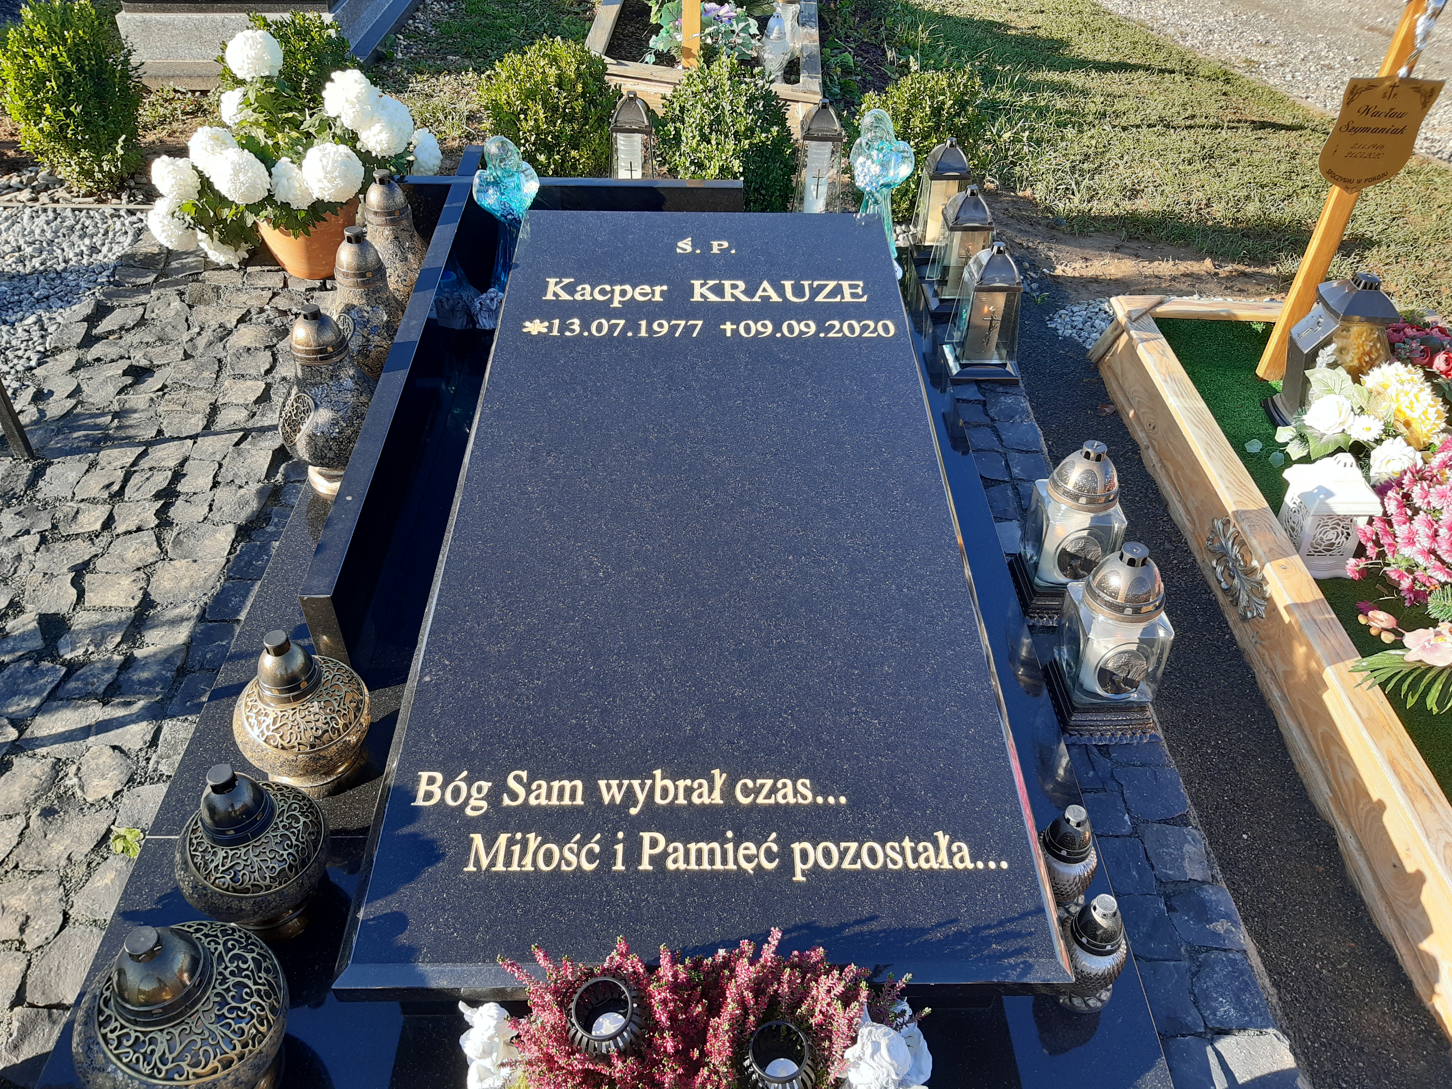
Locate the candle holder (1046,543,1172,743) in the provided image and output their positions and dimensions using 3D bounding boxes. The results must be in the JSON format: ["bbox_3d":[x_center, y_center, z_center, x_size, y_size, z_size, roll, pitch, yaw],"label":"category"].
[{"bbox_3d":[0.585,0.130,1.635,0.155,0.320,0.155,0,39,1],"label":"candle holder"}]

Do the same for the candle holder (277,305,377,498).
[{"bbox_3d":[-0.751,-0.276,2.051,0.198,0.366,0.198,-1,39,0],"label":"candle holder"}]

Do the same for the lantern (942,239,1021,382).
[{"bbox_3d":[0.590,-0.528,2.433,0.153,0.301,0.153,0,39,0],"label":"lantern"}]

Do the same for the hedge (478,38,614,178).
[{"bbox_3d":[-0.489,-1.180,3.102,0.380,0.440,0.380,-1,39,0],"label":"hedge"}]

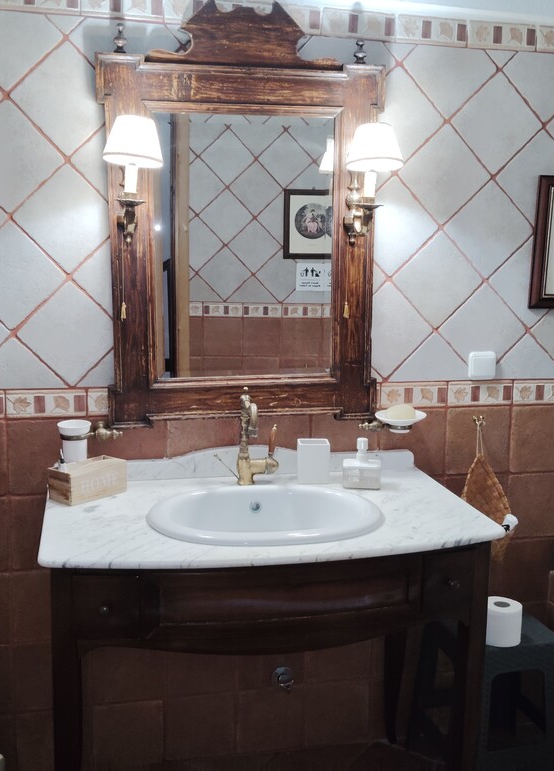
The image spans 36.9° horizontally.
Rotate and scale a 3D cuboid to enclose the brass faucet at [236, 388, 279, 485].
[{"bbox_3d":[-0.038,0.141,2.159,0.111,0.255,0.140,-1,9,-12],"label":"brass faucet"}]

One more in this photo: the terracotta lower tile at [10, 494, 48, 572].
[{"bbox_3d":[-0.603,0.386,2.198,0.200,0.200,0.010,-1,9,-12],"label":"terracotta lower tile"}]

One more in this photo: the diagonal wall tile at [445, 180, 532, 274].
[{"bbox_3d":[0.595,-0.436,2.324,0.200,0.200,0.010,-45,15,-2],"label":"diagonal wall tile"}]

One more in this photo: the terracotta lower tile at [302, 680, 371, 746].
[{"bbox_3d":[0.172,0.944,2.409,0.197,0.195,0.014,-1,8,-12],"label":"terracotta lower tile"}]

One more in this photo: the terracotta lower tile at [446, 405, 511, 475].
[{"bbox_3d":[0.585,0.159,2.420,0.200,0.200,0.010,-1,9,-12],"label":"terracotta lower tile"}]

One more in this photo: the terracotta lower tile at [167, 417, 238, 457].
[{"bbox_3d":[-0.202,0.174,2.235,0.198,0.198,0.011,-1,8,-12],"label":"terracotta lower tile"}]

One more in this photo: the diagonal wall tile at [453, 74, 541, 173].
[{"bbox_3d":[0.601,-0.718,2.279,0.200,0.200,0.010,-45,15,-2],"label":"diagonal wall tile"}]

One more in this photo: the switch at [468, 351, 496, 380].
[{"bbox_3d":[0.586,-0.056,2.371,0.078,0.080,0.020,-1,9,-12],"label":"switch"}]

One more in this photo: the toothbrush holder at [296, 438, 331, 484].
[{"bbox_3d":[0.097,0.203,2.208,0.079,0.105,0.069,0,9,-4],"label":"toothbrush holder"}]

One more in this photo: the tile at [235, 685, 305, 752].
[{"bbox_3d":[-0.019,0.947,2.367,0.200,0.195,0.014,-1,8,-12],"label":"tile"}]

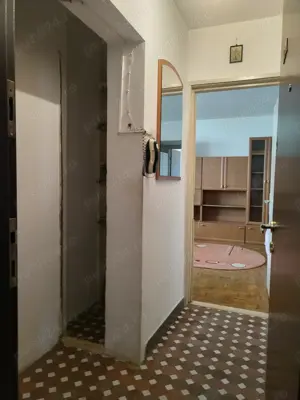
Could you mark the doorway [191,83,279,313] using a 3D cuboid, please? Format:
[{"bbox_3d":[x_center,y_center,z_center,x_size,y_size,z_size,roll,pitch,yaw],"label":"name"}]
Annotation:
[{"bbox_3d":[0.782,-0.011,2.741,0.870,2.120,0.130,3,4,22],"label":"doorway"}]

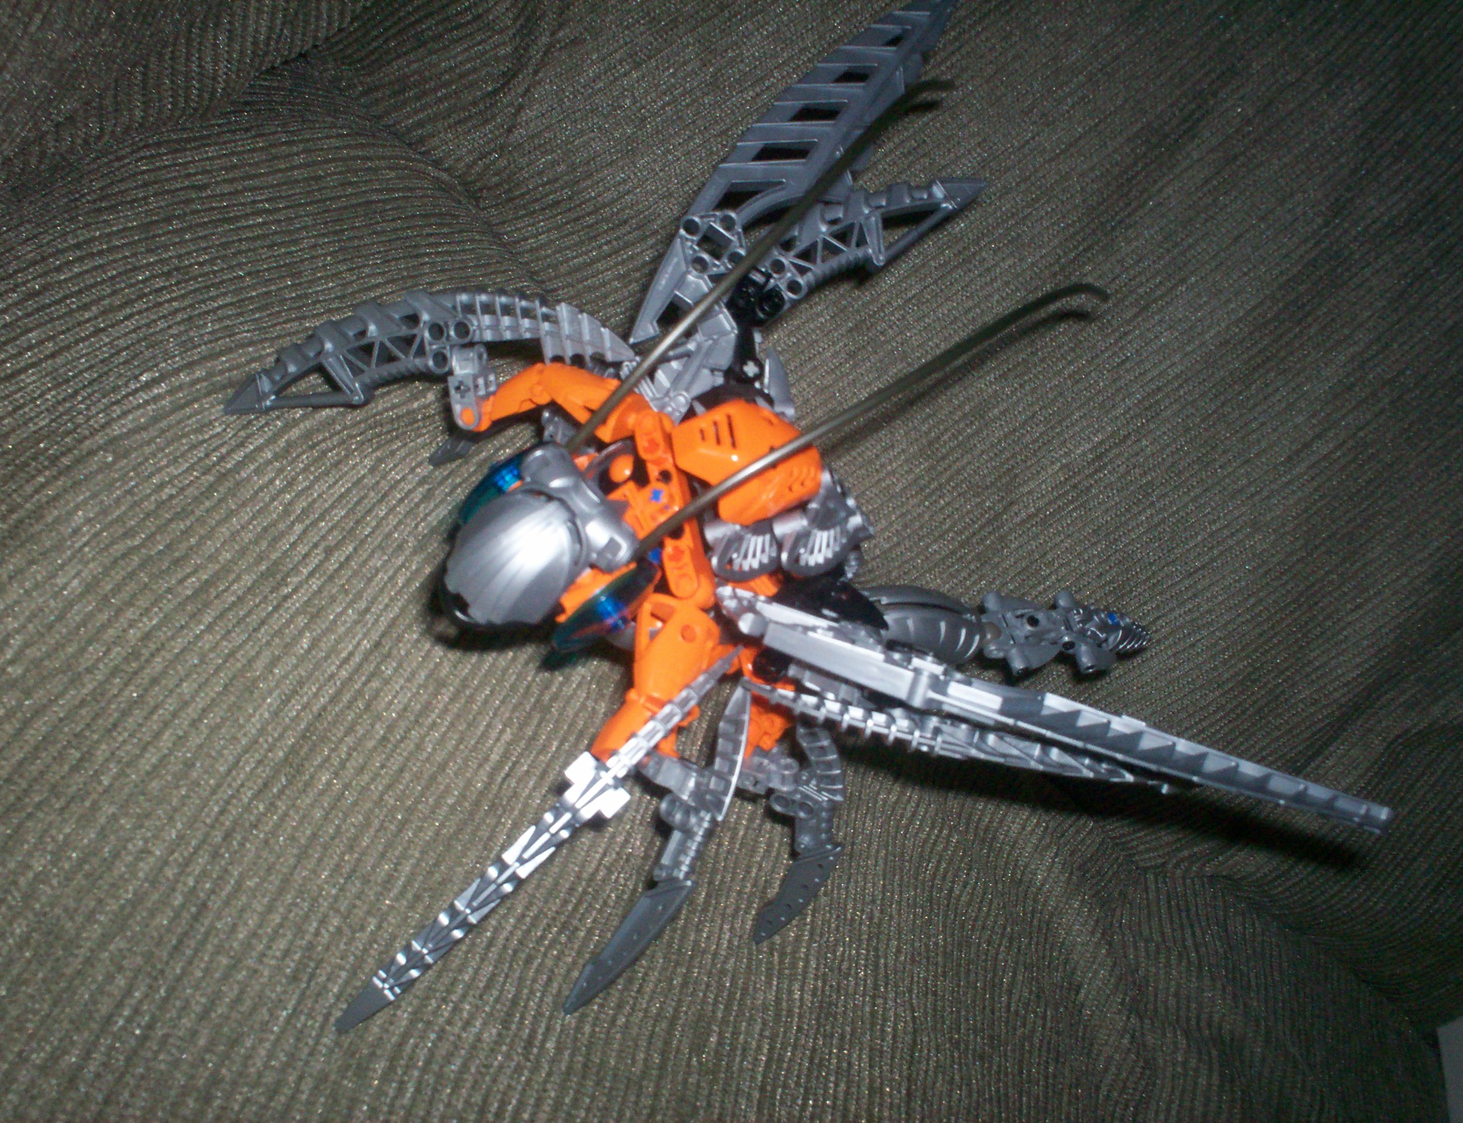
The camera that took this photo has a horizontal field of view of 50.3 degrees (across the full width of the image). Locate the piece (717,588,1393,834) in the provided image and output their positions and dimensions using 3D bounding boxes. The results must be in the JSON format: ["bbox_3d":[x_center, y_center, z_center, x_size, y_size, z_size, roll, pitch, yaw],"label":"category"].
[{"bbox_3d":[0.081,0.036,0.386,0.166,0.012,0.031,18,14,0],"label":"piece"}]

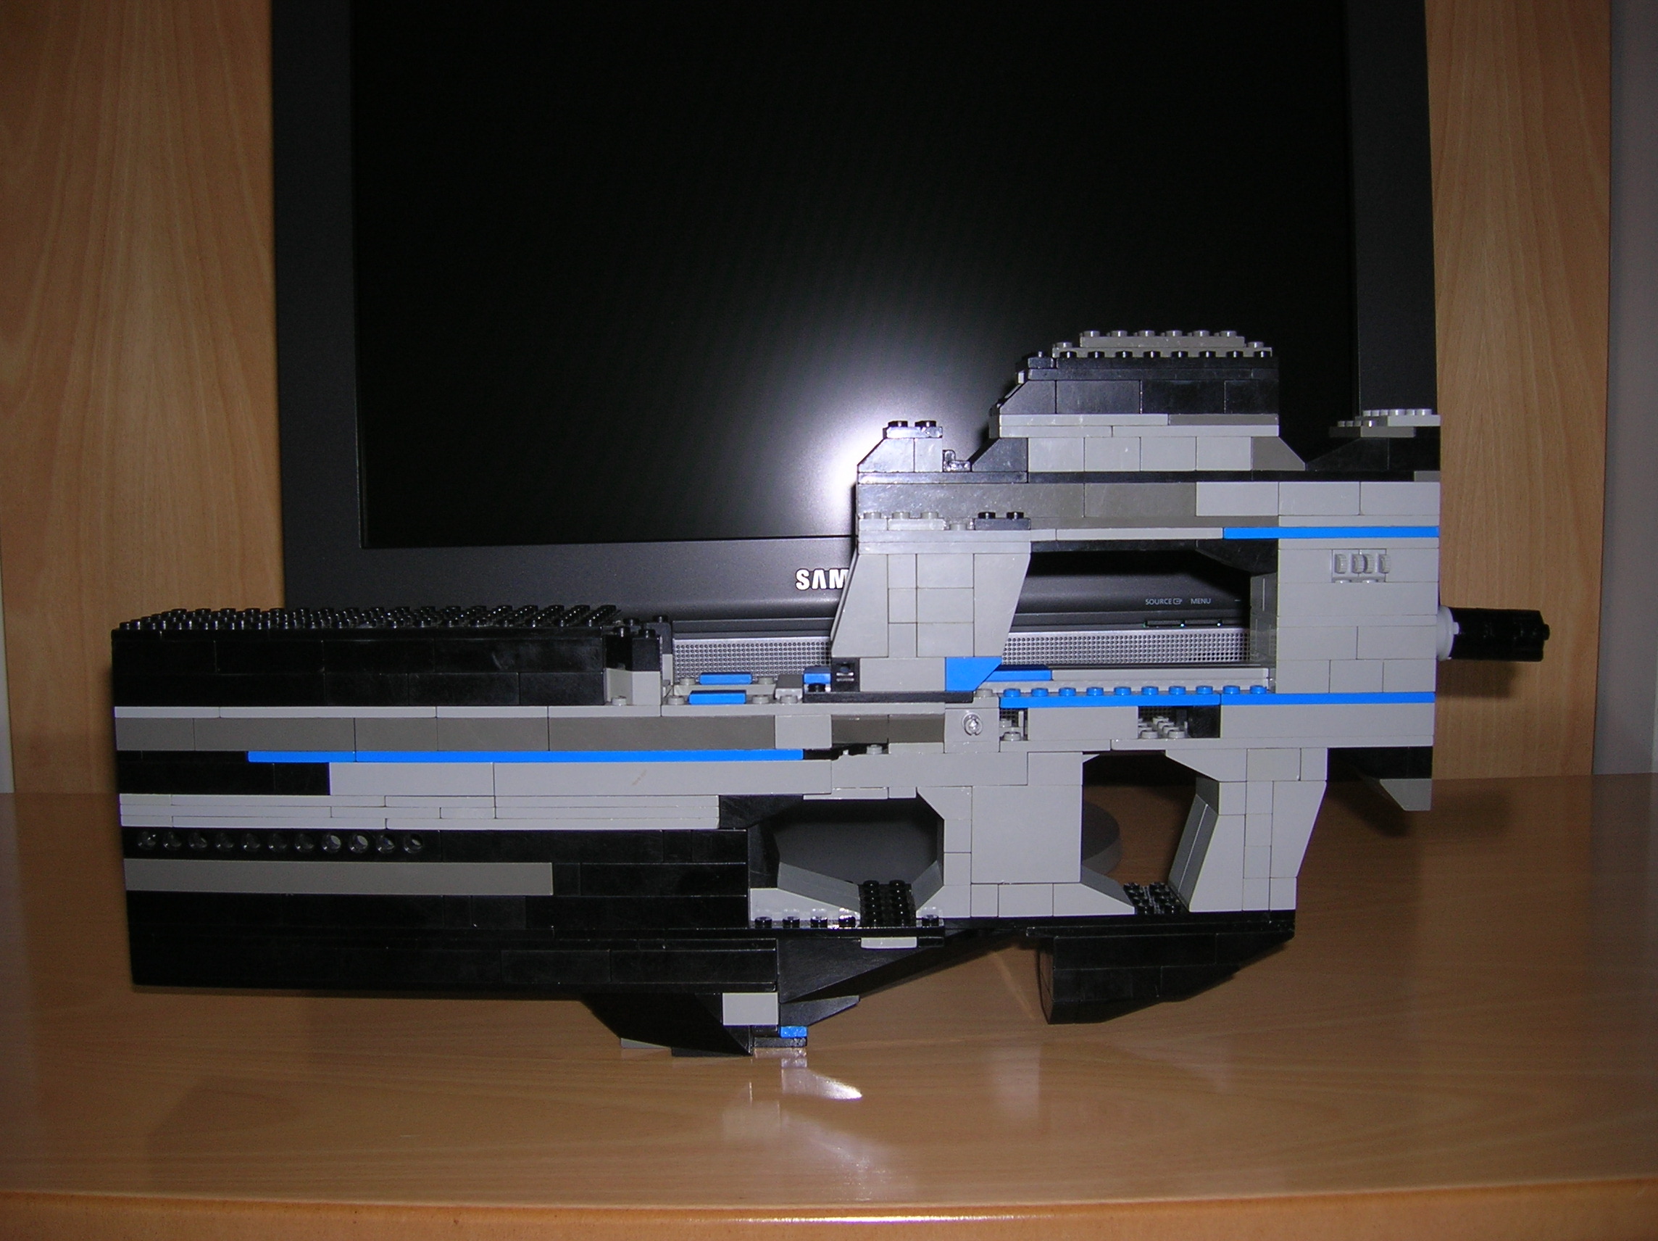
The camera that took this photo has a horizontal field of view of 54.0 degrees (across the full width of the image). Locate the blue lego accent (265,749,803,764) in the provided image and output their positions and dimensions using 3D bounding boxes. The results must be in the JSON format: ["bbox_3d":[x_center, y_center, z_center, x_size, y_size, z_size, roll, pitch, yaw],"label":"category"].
[{"bbox_3d":[-0.087,0.038,0.464,0.160,0.003,0.009,0,4,-1],"label":"blue lego accent"}]

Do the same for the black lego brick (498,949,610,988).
[{"bbox_3d":[-0.078,0.098,0.469,0.032,0.010,0.010,0,5,1],"label":"black lego brick"}]

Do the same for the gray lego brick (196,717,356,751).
[{"bbox_3d":[-0.157,0.032,0.466,0.047,0.010,0.010,0,5,1],"label":"gray lego brick"}]

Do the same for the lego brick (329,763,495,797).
[{"bbox_3d":[-0.118,0.045,0.465,0.048,0.010,0.009,0,4,-1],"label":"lego brick"}]

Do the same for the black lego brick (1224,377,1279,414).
[{"bbox_3d":[0.119,-0.063,0.461,0.016,0.010,0.009,0,4,-1],"label":"black lego brick"}]

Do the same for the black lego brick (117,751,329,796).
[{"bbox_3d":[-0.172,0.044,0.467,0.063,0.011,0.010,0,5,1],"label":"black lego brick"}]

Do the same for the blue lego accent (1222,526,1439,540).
[{"bbox_3d":[0.144,-0.025,0.471,0.064,0.003,0.009,-1,5,0],"label":"blue lego accent"}]

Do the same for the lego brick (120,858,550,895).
[{"bbox_3d":[-0.143,0.074,0.473,0.128,0.010,0.008,-1,5,0],"label":"lego brick"}]

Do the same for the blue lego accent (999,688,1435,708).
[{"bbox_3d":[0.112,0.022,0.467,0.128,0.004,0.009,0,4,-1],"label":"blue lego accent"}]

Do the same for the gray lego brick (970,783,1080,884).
[{"bbox_3d":[0.057,0.061,0.475,0.032,0.029,0.011,-1,5,0],"label":"gray lego brick"}]

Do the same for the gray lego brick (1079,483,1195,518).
[{"bbox_3d":[0.088,-0.035,0.467,0.032,0.010,0.011,-1,5,0],"label":"gray lego brick"}]

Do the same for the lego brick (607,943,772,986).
[{"bbox_3d":[-0.038,0.098,0.468,0.048,0.010,0.010,0,5,1],"label":"lego brick"}]

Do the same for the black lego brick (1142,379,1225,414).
[{"bbox_3d":[0.099,-0.063,0.461,0.024,0.010,0.009,0,4,-1],"label":"black lego brick"}]

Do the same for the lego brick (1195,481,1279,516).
[{"bbox_3d":[0.116,-0.035,0.469,0.024,0.010,0.011,-1,5,0],"label":"lego brick"}]

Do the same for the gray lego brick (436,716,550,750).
[{"bbox_3d":[-0.095,0.032,0.464,0.032,0.010,0.008,-1,5,0],"label":"gray lego brick"}]

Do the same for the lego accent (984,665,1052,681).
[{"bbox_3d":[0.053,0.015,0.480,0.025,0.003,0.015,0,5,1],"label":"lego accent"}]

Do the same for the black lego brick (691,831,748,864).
[{"bbox_3d":[-0.031,0.064,0.468,0.016,0.010,0.009,0,4,-1],"label":"black lego brick"}]

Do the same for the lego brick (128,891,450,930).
[{"bbox_3d":[-0.156,0.082,0.470,0.094,0.010,0.009,0,5,1],"label":"lego brick"}]

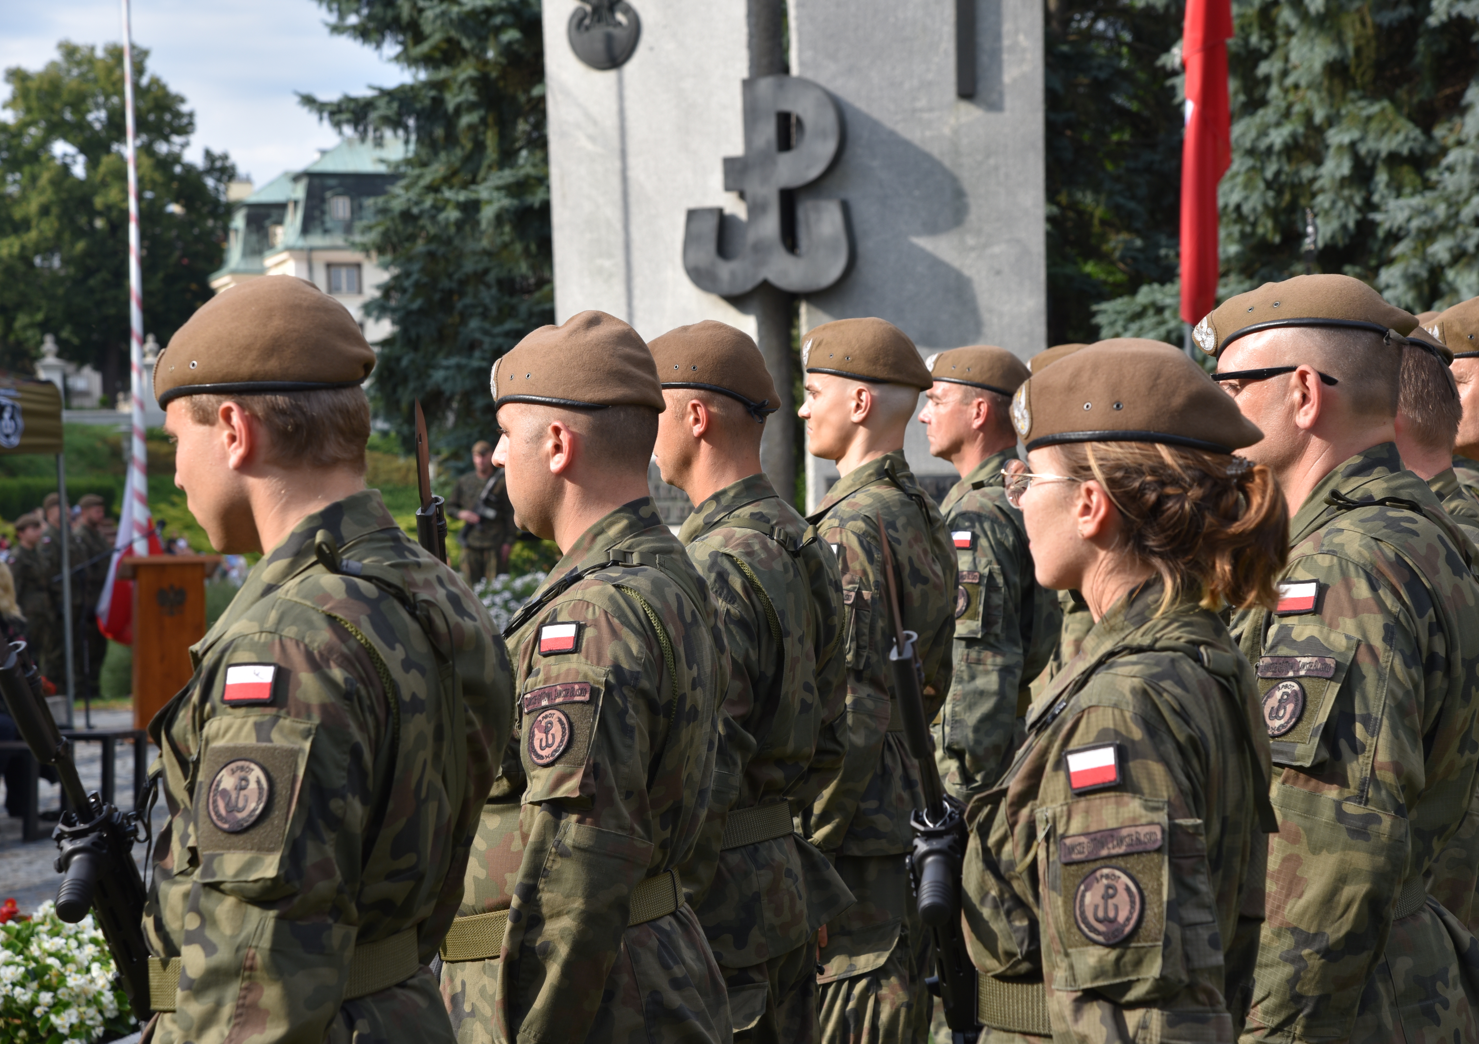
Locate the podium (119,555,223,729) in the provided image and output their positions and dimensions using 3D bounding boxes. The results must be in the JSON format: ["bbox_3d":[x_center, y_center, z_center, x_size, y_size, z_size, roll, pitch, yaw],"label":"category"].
[{"bbox_3d":[-3.696,0.823,24.015,0.660,1.210,0.500,-1,1,-14],"label":"podium"}]

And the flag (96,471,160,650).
[{"bbox_3d":[-4.724,0.284,29.019,0.680,1.500,0.400,-1,1,-9],"label":"flag"}]

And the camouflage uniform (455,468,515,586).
[{"bbox_3d":[-2.169,0.310,31.319,0.600,1.500,0.380,-1,1,5],"label":"camouflage uniform"}]

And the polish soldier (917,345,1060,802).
[{"bbox_3d":[0.589,0.515,8.373,0.350,1.830,0.540,0,1,15],"label":"polish soldier"}]

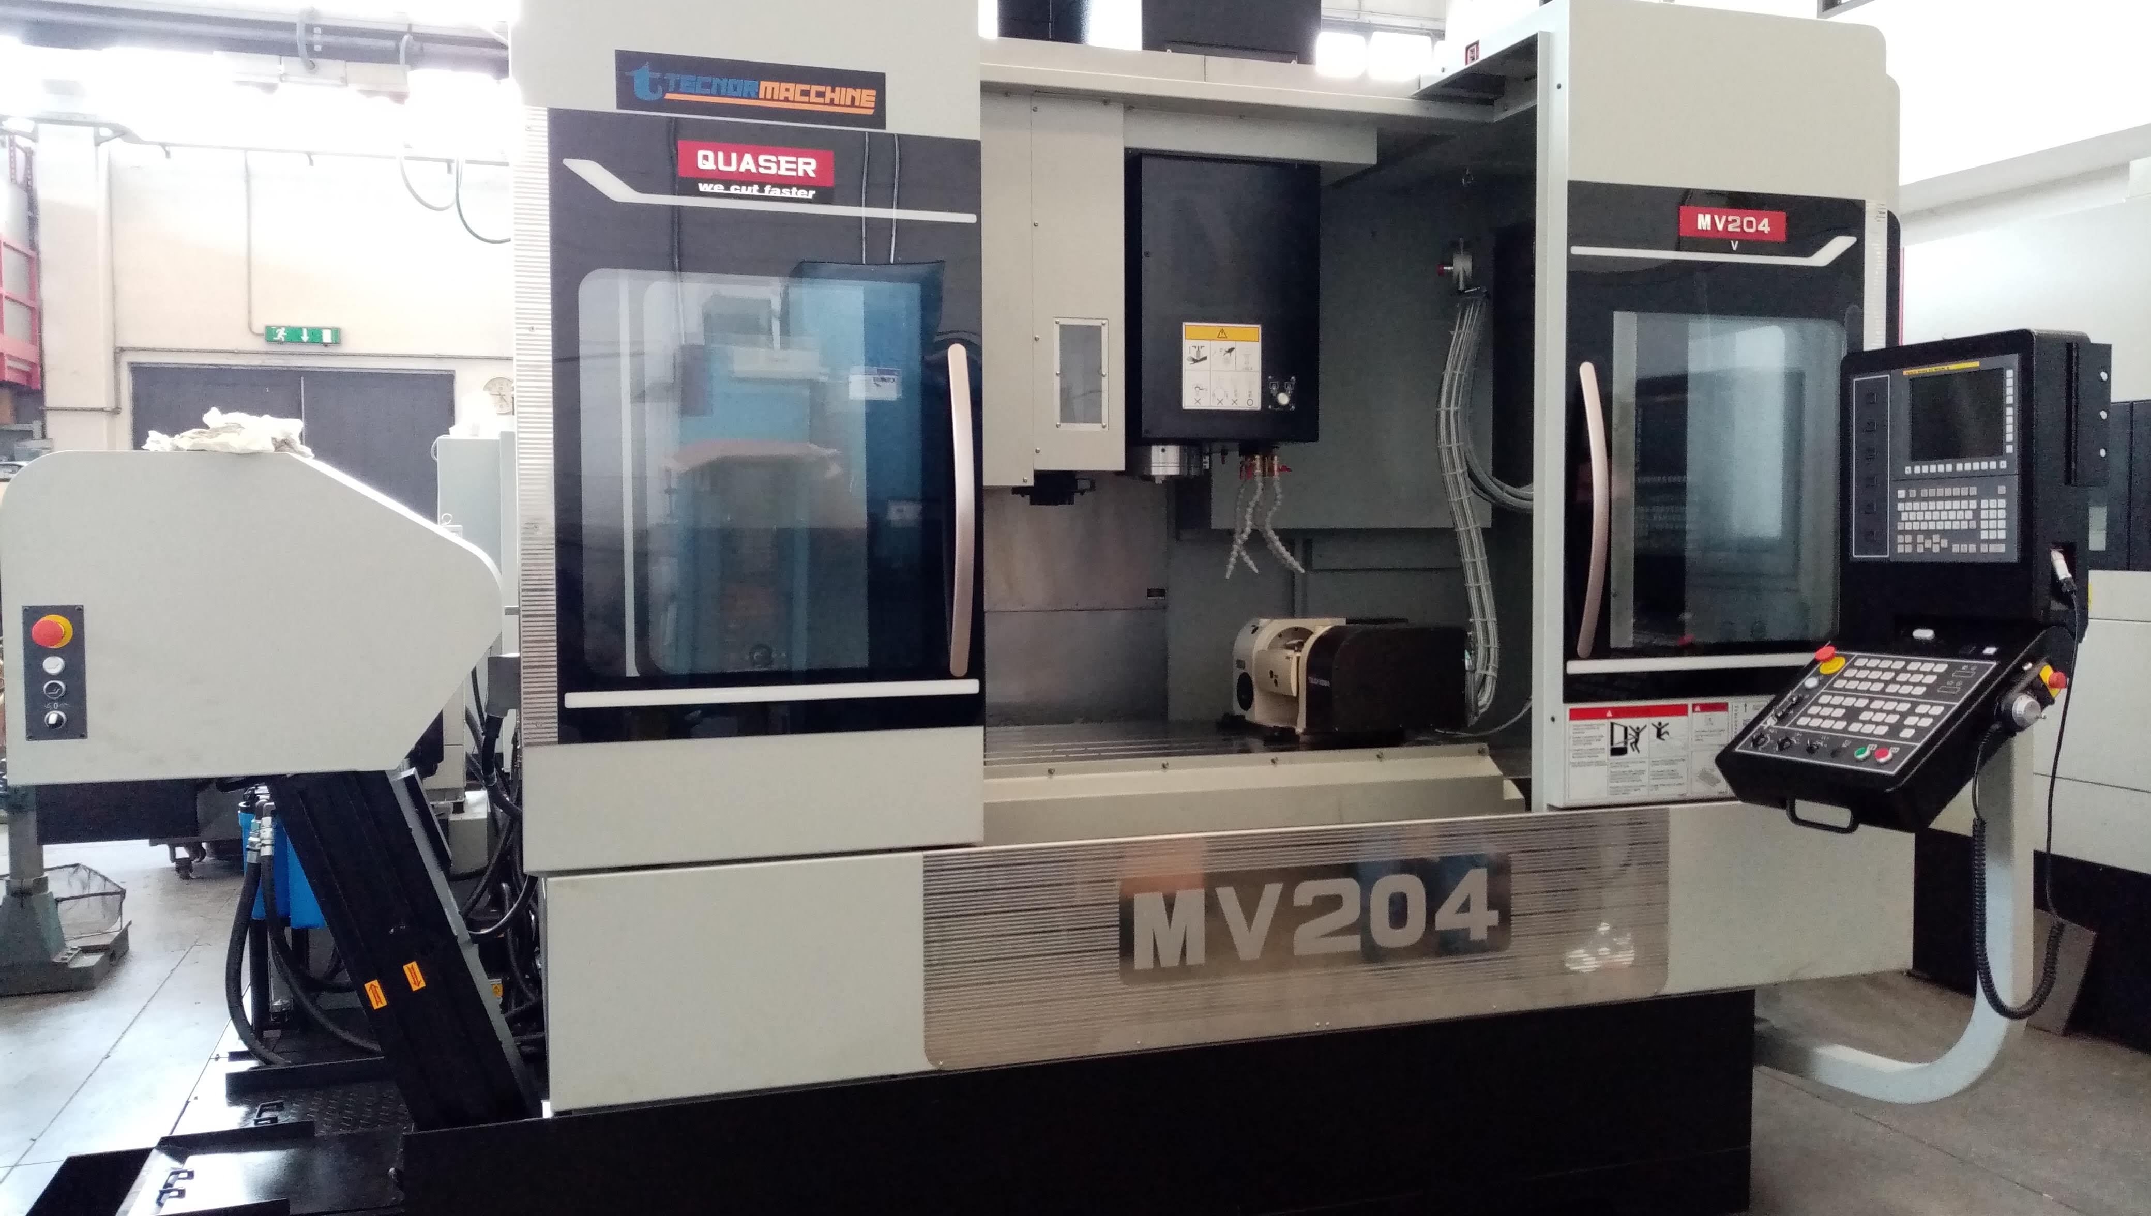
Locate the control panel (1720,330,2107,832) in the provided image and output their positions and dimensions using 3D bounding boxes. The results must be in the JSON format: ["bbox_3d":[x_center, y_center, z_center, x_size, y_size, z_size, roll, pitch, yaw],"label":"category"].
[{"bbox_3d":[1.577,-0.043,3.071,0.463,0.917,0.472,-1,3,-18],"label":"control panel"}]

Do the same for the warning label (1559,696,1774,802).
[{"bbox_3d":[1.218,0.291,3.304,0.499,0.193,0.010,-1,3,-18],"label":"warning label"}]

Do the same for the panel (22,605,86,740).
[{"bbox_3d":[-1.543,0.100,2.435,0.082,0.203,0.050,-1,3,-18],"label":"panel"}]

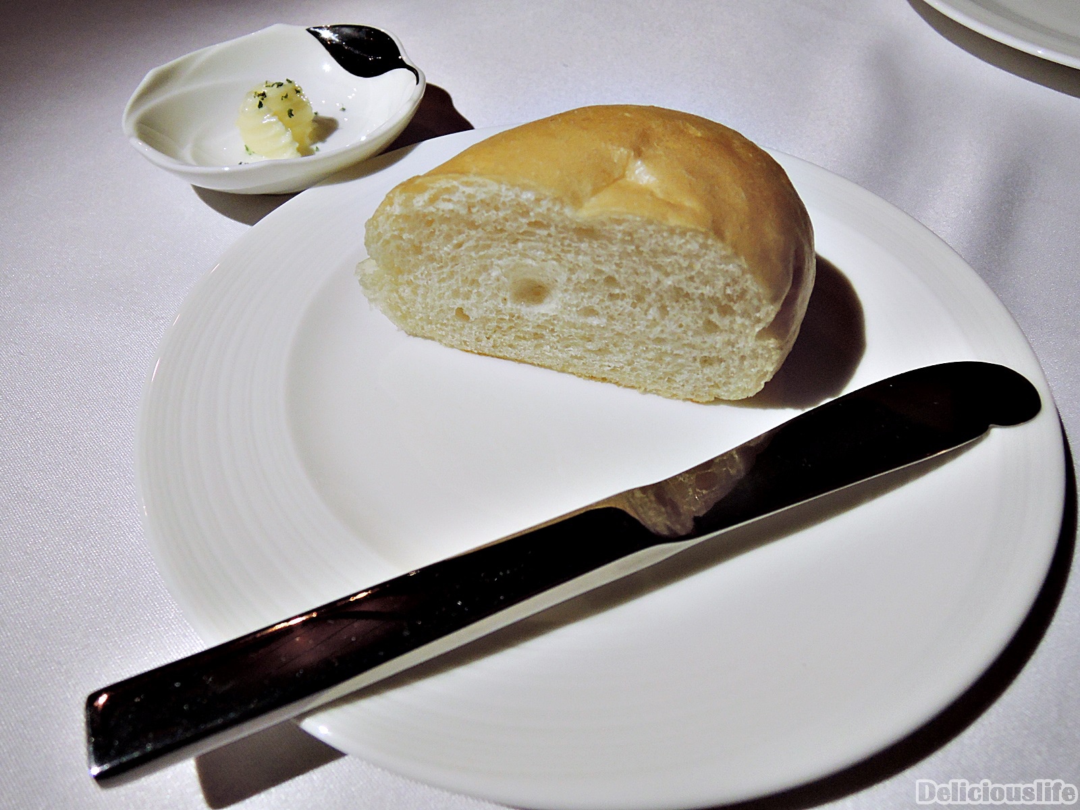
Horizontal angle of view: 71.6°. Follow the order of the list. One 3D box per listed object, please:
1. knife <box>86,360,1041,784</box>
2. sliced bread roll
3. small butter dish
[{"bbox_3d":[0.016,0.020,0.127,0.171,0.007,0.017,-19,51,-14],"label":"knife"},{"bbox_3d":[0.016,-0.044,0.167,0.095,0.044,0.063,13,50,13],"label":"sliced bread roll"},{"bbox_3d":[-0.081,-0.094,0.241,0.090,0.020,0.093,-2,49,0],"label":"small butter dish"}]

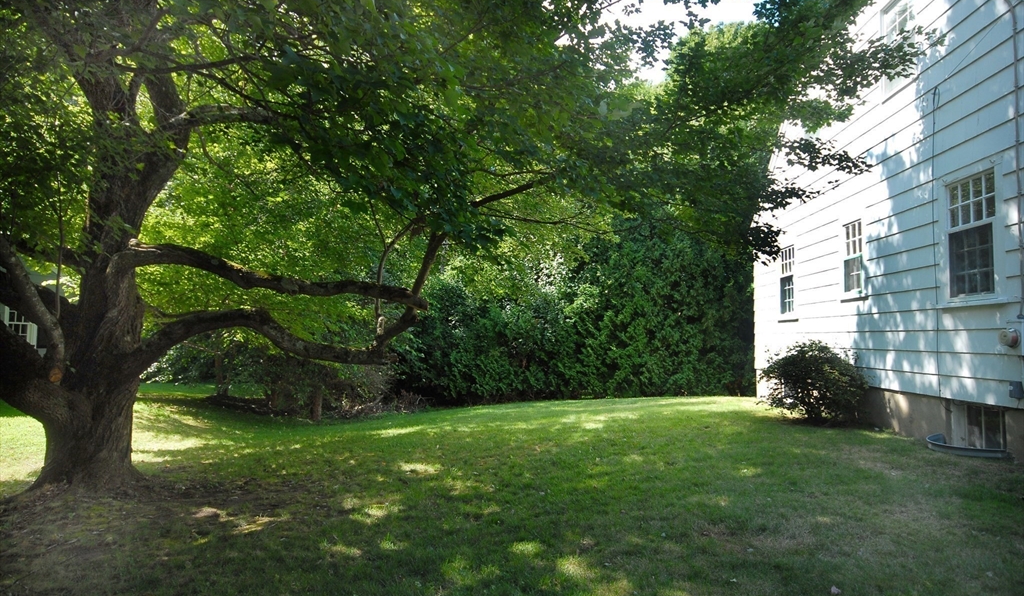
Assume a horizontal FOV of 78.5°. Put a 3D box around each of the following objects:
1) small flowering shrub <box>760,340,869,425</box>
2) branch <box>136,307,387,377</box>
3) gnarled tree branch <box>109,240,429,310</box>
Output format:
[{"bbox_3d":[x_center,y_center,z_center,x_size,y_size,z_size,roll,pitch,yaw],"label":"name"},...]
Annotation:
[{"bbox_3d":[4.460,1.230,9.250,1.400,1.200,1.450,1,-4,3],"label":"small flowering shrub"},{"bbox_3d":[-2.570,0.450,6.300,2.700,0.640,0.500,1,-4,6],"label":"branch"},{"bbox_3d":[-2.330,-0.220,5.950,3.200,0.620,0.500,0,-4,10],"label":"gnarled tree branch"}]

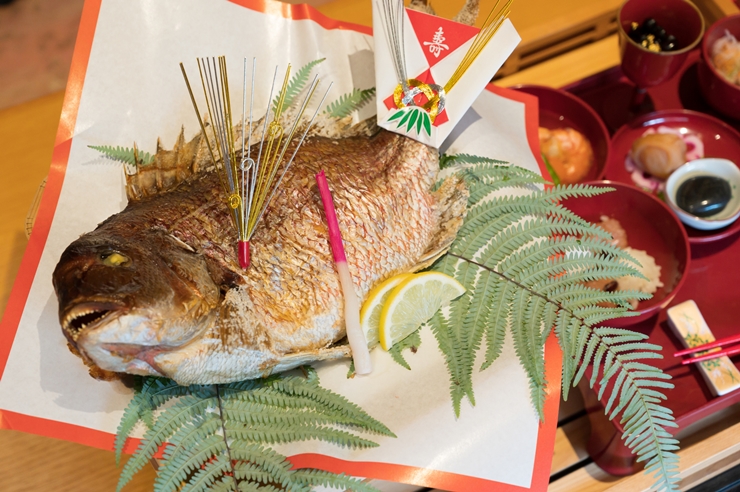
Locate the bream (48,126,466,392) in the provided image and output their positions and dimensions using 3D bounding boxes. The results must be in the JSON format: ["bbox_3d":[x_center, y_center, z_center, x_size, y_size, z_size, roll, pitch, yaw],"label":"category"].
[{"bbox_3d":[-0.044,-0.021,0.715,0.300,0.080,0.140,-28,63,-16],"label":"bream"}]

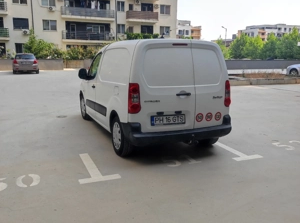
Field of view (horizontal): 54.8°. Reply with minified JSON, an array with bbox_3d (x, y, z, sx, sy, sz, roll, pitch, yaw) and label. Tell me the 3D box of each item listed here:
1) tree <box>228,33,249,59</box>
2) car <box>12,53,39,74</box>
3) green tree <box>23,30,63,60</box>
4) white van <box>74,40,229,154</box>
[{"bbox_3d":[14.151,-9.866,46.000,3.200,4.830,3.200,-4,12,-23],"label":"tree"},{"bbox_3d":[-9.728,-3.841,22.705,1.730,1.480,4.350,-4,12,-23],"label":"car"},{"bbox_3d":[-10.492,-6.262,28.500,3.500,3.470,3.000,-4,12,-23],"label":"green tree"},{"bbox_3d":[-0.228,-0.497,5.973,1.840,1.820,4.380,-4,12,-22],"label":"white van"}]

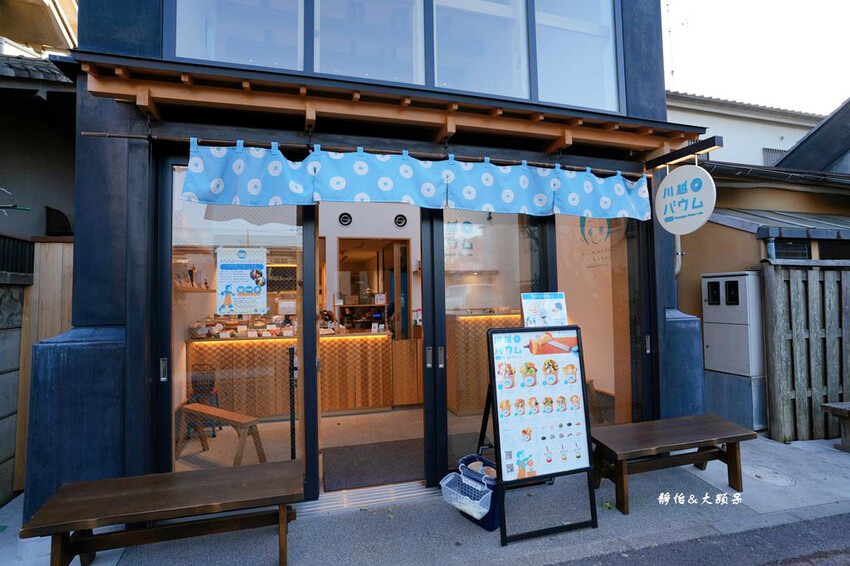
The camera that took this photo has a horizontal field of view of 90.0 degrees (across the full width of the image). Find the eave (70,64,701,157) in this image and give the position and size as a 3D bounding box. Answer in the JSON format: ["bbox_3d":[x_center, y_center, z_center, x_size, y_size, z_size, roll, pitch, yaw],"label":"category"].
[{"bbox_3d":[0.176,-1.112,2.884,4.200,0.250,0.420,0,-2,-16],"label":"eave"}]

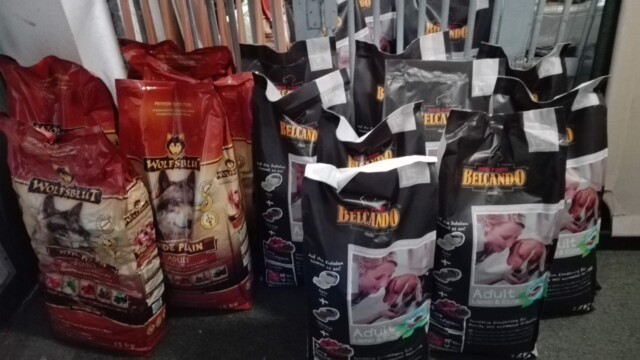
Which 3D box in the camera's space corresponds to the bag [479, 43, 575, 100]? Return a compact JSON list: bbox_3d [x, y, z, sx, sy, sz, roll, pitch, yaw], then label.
[{"bbox_3d":[0.739,-0.093,1.789,0.362,0.831,0.161,-2,28,3],"label":"bag"}]

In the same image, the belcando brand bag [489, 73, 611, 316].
[{"bbox_3d":[0.727,0.076,1.527,0.362,0.831,0.161,-4,25,-1],"label":"belcando brand bag"}]

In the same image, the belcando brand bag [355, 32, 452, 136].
[{"bbox_3d":[0.334,-0.151,1.914,0.362,0.831,0.161,-5,29,-3],"label":"belcando brand bag"}]

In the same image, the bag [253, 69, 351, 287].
[{"bbox_3d":[-0.038,0.028,1.667,0.362,0.831,0.161,-4,29,-2],"label":"bag"}]

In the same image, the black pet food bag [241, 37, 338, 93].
[{"bbox_3d":[-0.095,-0.148,1.947,0.362,0.831,0.161,-5,29,-3],"label":"black pet food bag"}]

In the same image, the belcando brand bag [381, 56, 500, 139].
[{"bbox_3d":[0.420,-0.026,1.710,0.362,0.831,0.161,-2,30,3],"label":"belcando brand bag"}]

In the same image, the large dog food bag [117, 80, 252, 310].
[{"bbox_3d":[-0.448,0.070,1.610,0.352,0.861,0.166,1,29,7],"label":"large dog food bag"}]

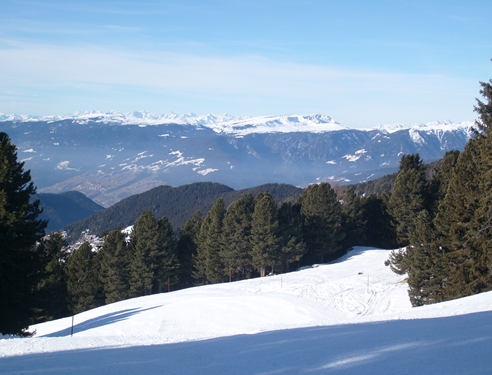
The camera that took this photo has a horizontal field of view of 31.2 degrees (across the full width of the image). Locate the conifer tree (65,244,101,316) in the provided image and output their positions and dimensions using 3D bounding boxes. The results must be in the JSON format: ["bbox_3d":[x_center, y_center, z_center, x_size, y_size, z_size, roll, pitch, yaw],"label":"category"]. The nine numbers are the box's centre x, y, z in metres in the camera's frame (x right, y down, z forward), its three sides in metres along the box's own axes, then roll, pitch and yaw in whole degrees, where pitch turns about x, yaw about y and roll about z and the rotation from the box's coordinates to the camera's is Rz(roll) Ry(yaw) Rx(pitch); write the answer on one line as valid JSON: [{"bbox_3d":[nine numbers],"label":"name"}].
[{"bbox_3d":[-15.310,8.810,83.000,3.200,7.280,3.040,0,4,0],"label":"conifer tree"}]

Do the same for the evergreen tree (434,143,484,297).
[{"bbox_3d":[14.780,2.400,61.000,3.460,11.340,3.290,0,4,0],"label":"evergreen tree"}]

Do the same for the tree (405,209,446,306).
[{"bbox_3d":[11.680,4.740,57.000,2.590,6.510,2.460,0,4,0],"label":"tree"}]

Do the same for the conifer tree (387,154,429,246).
[{"bbox_3d":[18.880,2.010,103.000,4.910,11.750,4.660,0,4,0],"label":"conifer tree"}]

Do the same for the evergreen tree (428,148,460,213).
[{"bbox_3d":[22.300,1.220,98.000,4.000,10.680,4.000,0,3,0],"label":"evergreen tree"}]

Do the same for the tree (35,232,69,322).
[{"bbox_3d":[-18.790,8.830,86.000,3.710,8.880,3.710,0,3,0],"label":"tree"}]

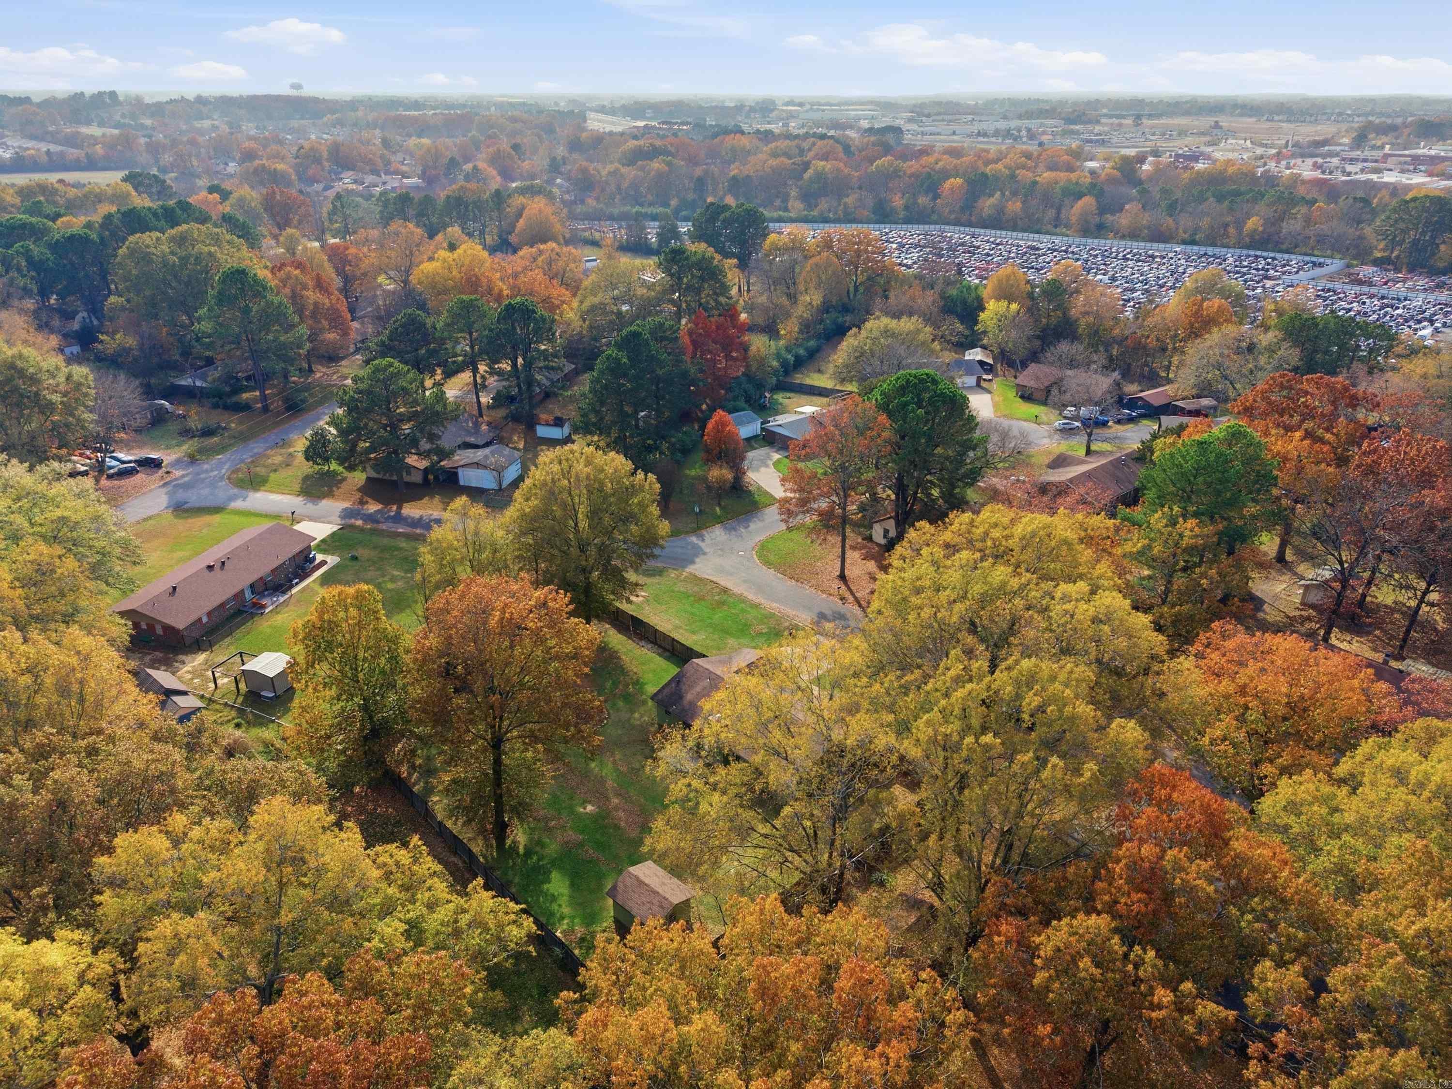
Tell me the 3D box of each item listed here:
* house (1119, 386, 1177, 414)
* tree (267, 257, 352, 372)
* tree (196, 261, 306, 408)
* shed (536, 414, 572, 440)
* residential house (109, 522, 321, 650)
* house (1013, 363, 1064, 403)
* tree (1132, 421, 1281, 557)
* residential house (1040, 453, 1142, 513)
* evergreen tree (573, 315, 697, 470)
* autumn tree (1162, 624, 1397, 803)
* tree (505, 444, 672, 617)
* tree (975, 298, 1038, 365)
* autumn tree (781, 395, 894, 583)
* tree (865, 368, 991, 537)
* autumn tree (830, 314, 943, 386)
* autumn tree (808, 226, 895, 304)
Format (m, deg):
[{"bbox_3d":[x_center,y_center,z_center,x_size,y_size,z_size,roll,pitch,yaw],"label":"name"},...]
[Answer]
[{"bbox_3d":[80.050,-27.350,186.890,12.110,3.800,7.570,-17,29,-33],"label":"house"},{"bbox_3d":[-82.480,-45.080,199.460,16.860,22.470,16.010,0,24,0],"label":"tree"},{"bbox_3d":[-84.380,-36.530,180.230,19.580,25.990,18.600,0,24,0],"label":"tree"},{"bbox_3d":[-30.690,-21.200,179.570,5.430,3.250,3.700,7,25,15],"label":"shed"},{"bbox_3d":[-61.750,4.090,121.930,11.140,4.450,24.720,6,25,12],"label":"residential house"},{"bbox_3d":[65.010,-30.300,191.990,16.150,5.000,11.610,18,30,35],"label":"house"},{"bbox_3d":[56.532,-5.886,119.306,15.300,17.000,14.840,12,27,24],"label":"tree"},{"bbox_3d":[51.827,-9.648,142.821,20.000,4.600,12.600,-21,32,-39],"label":"residential house"},{"bbox_3d":[-13.320,-21.930,147.790,17.150,22.660,16.290,0,24,0],"label":"evergreen tree"},{"bbox_3d":[42.681,13.907,77.911,16.000,14.800,15.520,15,28,30],"label":"autumn tree"},{"bbox_3d":[-15.740,-0.560,111.860,17.660,21.190,17.660,0,24,0],"label":"tree"},{"bbox_3d":[60.410,-44.450,215.590,13.580,16.080,13.580,0,24,0],"label":"tree"},{"bbox_3d":[13.960,-6.320,122.300,13.050,23.120,13.050,0,24,0],"label":"autumn tree"},{"bbox_3d":[25.230,-10.920,127.100,14.930,22.790,14.930,0,24,0],"label":"tree"},{"bbox_3d":[29.988,-35.609,188.675,21.000,14.400,20.370,4,24,8],"label":"autumn tree"},{"bbox_3d":[32.530,-70.680,261.020,21.440,22.130,20.370,0,24,0],"label":"autumn tree"}]

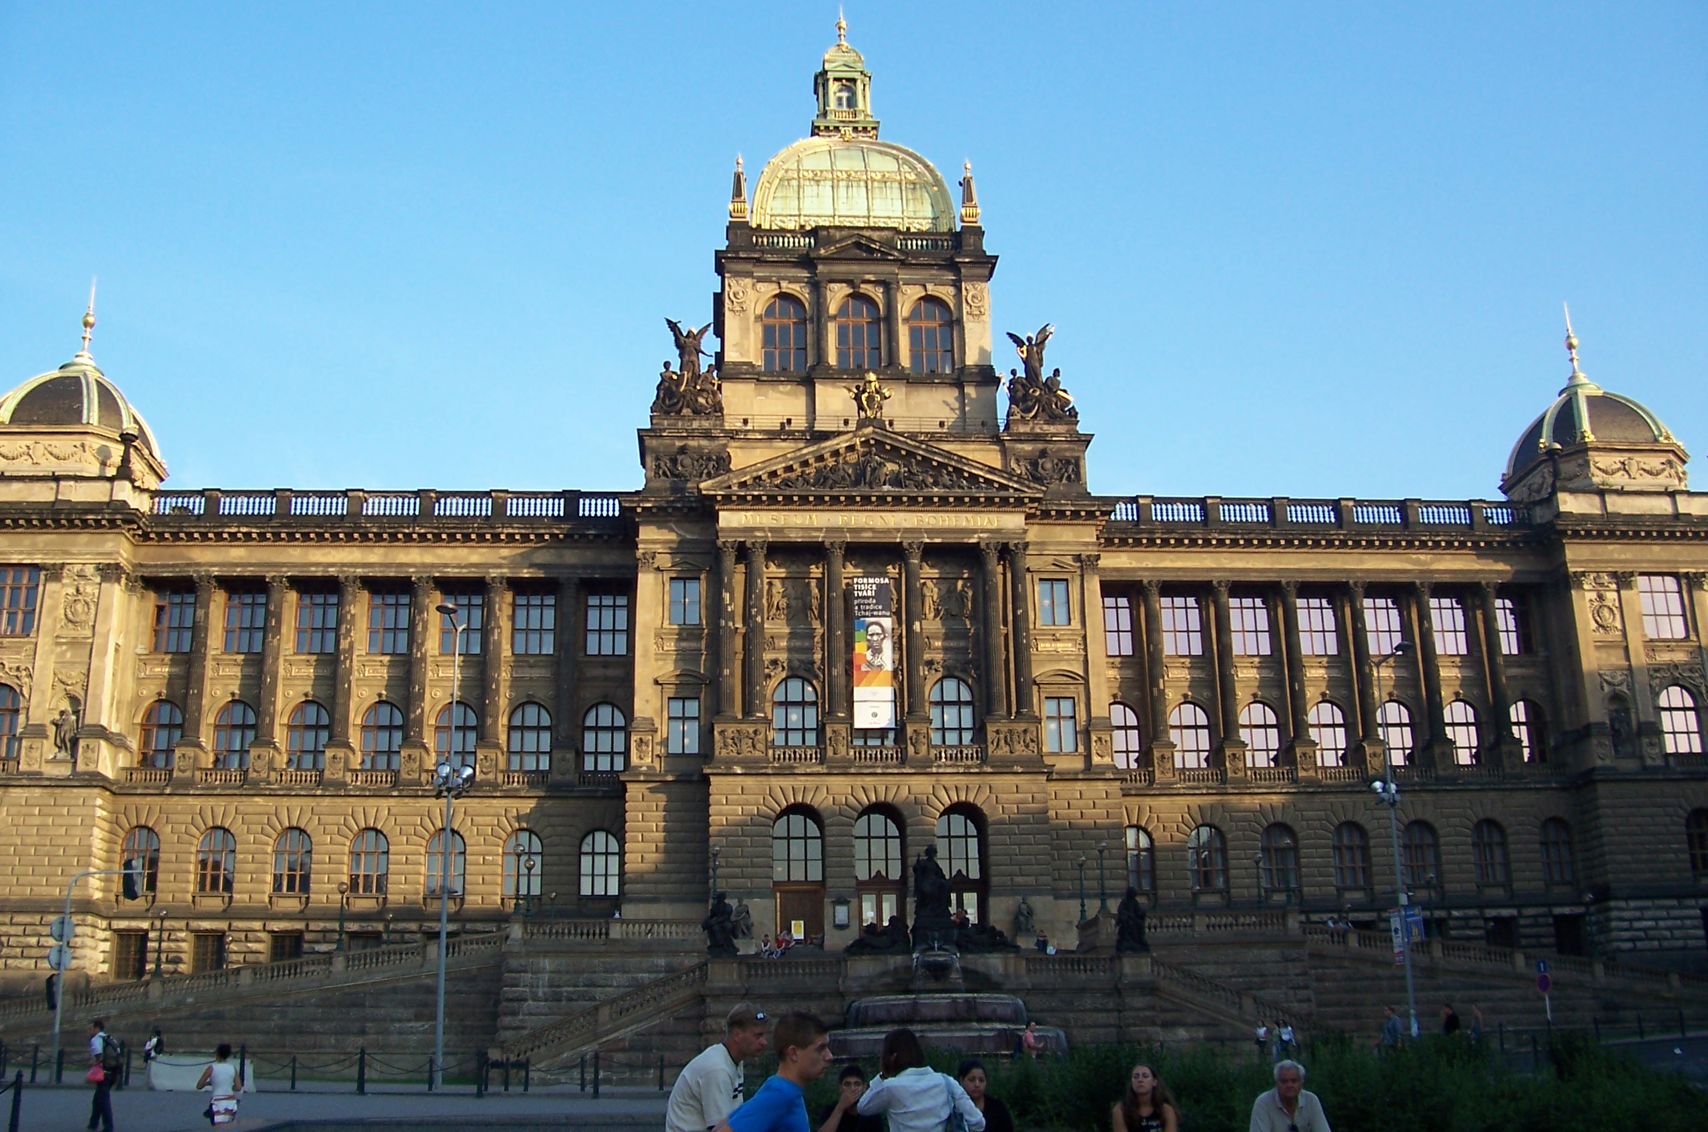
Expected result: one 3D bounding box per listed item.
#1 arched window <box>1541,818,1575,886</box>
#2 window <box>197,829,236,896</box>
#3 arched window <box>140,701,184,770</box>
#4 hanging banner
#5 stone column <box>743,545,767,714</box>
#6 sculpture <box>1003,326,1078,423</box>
[{"bbox_3d":[37.998,15.411,90.580,1.600,3.600,0.400,0,-15,-4],"label":"arched window"},{"bbox_3d":[-33.932,15.700,89.366,1.939,3.587,0.350,0,-15,-4],"label":"window"},{"bbox_3d":[-38.289,9.400,92.797,2.260,4.093,0.350,0,-15,-4],"label":"arched window"},{"bbox_3d":[1.066,4.431,86.345,2.150,8.050,0.120,0,-16,-4],"label":"hanging banner"},{"bbox_3d":[-4.971,3.138,83.949,1.050,8.900,1.050,0,-15,-4],"label":"stone column"},{"bbox_3d":[10.547,-10.901,96.108,4.000,6.100,2.700,0,-15,-4],"label":"sculpture"}]

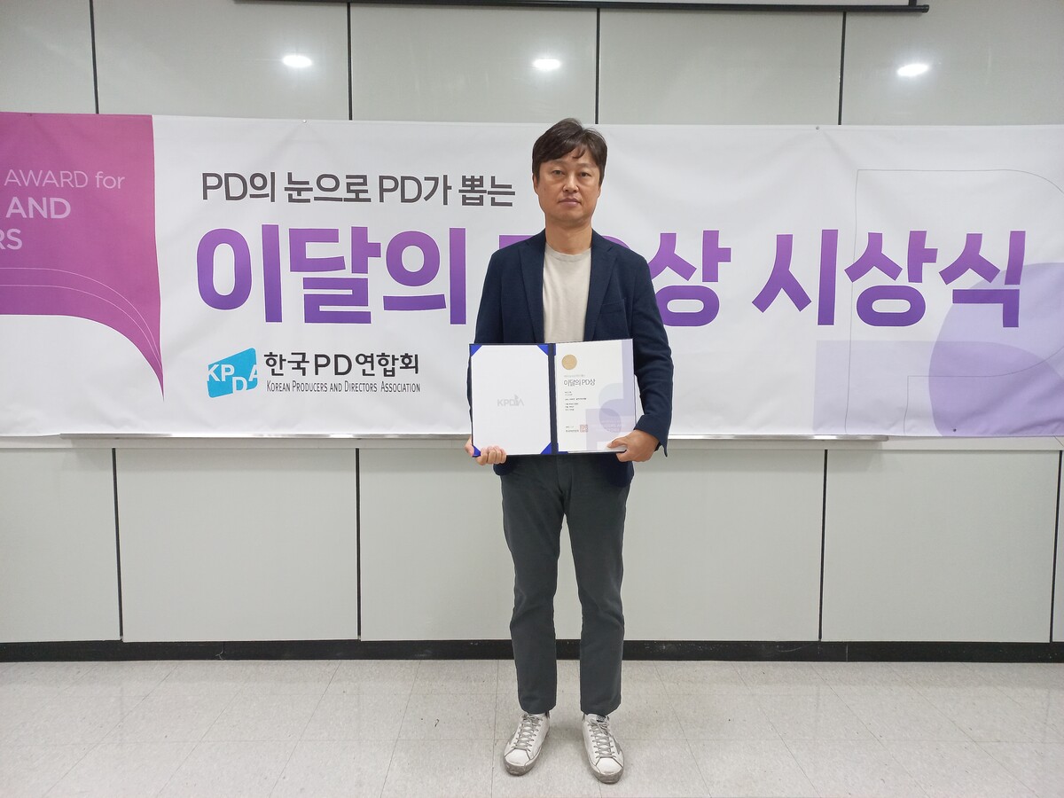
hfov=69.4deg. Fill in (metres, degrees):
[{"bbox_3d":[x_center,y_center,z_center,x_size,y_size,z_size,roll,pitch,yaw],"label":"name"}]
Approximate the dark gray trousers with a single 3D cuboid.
[{"bbox_3d":[0.095,0.525,2.319,0.390,0.910,0.260,1,5,3],"label":"dark gray trousers"}]

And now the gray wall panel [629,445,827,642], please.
[{"bbox_3d":[0.671,0.562,2.949,0.881,0.744,0.030,0,5,-1],"label":"gray wall panel"}]

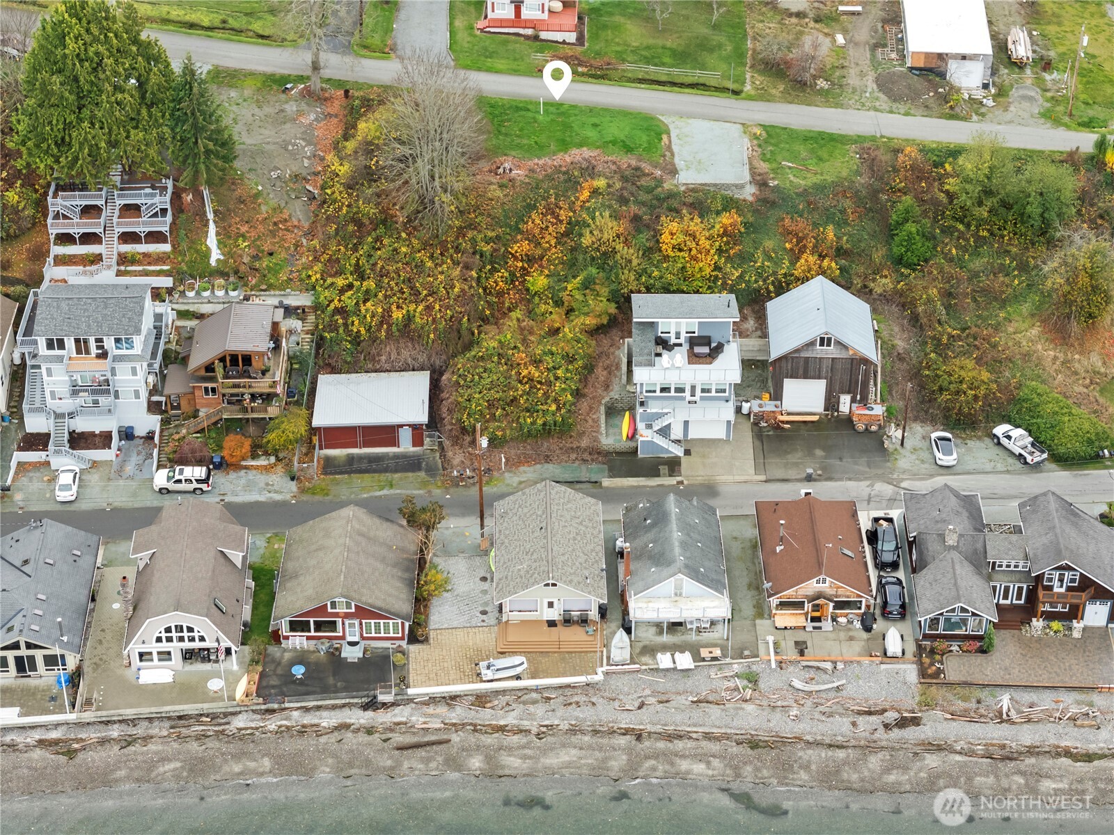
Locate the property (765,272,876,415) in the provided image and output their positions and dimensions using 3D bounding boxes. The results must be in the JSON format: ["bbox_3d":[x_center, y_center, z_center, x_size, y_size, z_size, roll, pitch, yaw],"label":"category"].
[{"bbox_3d":[23.539,-6.479,201.509,9.474,8.978,9.386,1,36,2],"label":"property"}]

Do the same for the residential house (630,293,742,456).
[{"bbox_3d":[11.304,-4.268,199.203,9.168,8.900,14.022,0,36,-1],"label":"residential house"}]

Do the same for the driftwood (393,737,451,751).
[{"bbox_3d":[-10.184,24.763,170.644,4.393,0.360,0.380,-7,36,-9],"label":"driftwood"}]

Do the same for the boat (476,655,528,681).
[{"bbox_3d":[-4.388,19.309,174.268,4.000,0.950,1.500,-5,35,-7],"label":"boat"}]

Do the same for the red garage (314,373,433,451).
[{"bbox_3d":[-16.594,-0.810,203.141,10.200,3.150,8.800,-1,36,-2],"label":"red garage"}]

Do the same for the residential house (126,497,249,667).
[{"bbox_3d":[-29.264,13.157,178.307,8.800,6.300,14.500,-2,35,-2],"label":"residential house"}]

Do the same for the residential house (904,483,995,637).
[{"bbox_3d":[31.646,11.427,181.453,6.450,5.900,14.400,1,35,2],"label":"residential house"}]

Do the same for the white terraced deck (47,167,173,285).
[{"bbox_3d":[-40.800,-18.126,207.859,11.700,7.600,10.800,-1,36,-1],"label":"white terraced deck"}]

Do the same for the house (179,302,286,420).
[{"bbox_3d":[-27.579,-4.947,196.742,8.400,6.000,9.400,1,35,1],"label":"house"}]

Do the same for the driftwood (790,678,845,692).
[{"bbox_3d":[20.135,20.678,174.111,4.200,0.420,1.050,0,35,0],"label":"driftwood"}]

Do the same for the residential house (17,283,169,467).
[{"bbox_3d":[-40.615,-4.272,196.821,12.222,12.100,12.898,-1,36,-1],"label":"residential house"}]

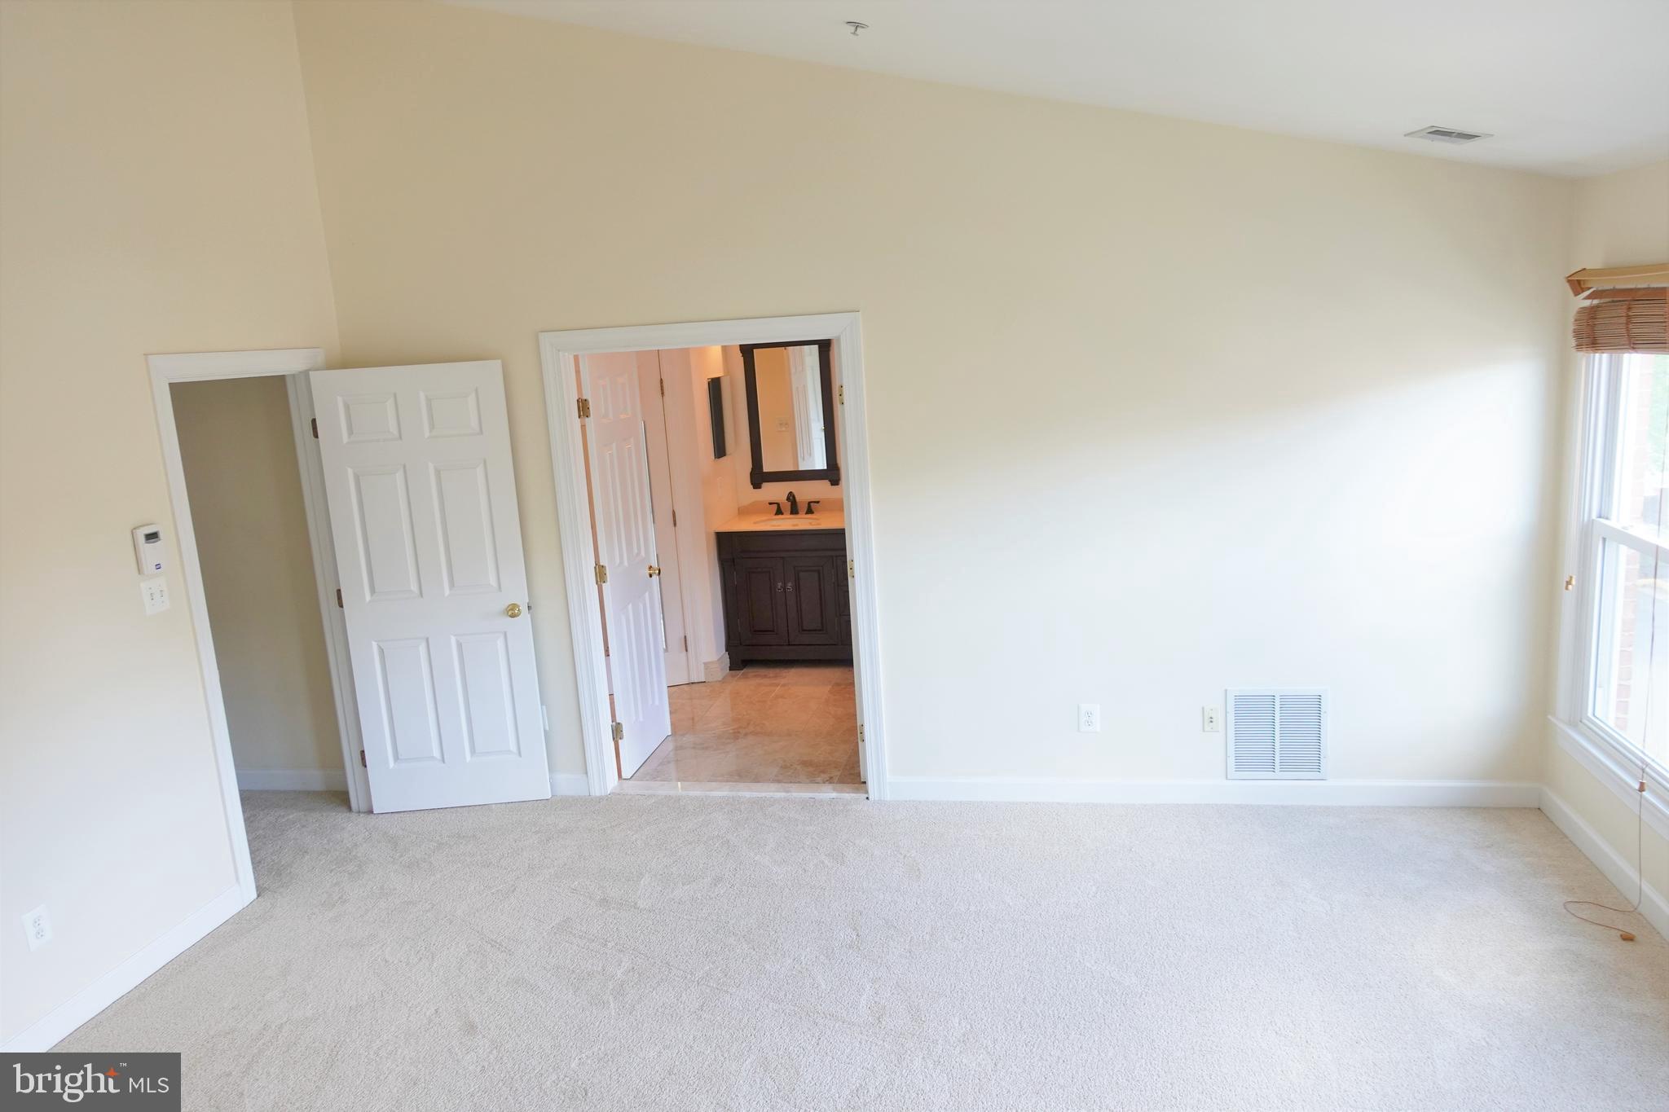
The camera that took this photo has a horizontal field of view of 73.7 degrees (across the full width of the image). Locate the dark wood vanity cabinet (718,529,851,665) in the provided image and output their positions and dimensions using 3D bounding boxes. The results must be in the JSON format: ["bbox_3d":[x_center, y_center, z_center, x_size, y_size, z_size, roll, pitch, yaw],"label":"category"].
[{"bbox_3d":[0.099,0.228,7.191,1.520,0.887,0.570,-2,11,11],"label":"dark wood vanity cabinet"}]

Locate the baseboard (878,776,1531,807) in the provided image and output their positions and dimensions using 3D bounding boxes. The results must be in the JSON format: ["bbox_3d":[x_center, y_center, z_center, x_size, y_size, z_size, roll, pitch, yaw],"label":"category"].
[{"bbox_3d":[1.549,1.011,4.745,2.658,0.104,0.016,-2,11,11],"label":"baseboard"}]

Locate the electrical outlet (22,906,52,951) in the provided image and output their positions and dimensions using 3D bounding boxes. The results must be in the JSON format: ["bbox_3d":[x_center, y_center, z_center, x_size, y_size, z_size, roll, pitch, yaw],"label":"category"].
[{"bbox_3d":[-2.496,1.168,3.488,0.008,0.119,0.074,-2,11,11],"label":"electrical outlet"}]

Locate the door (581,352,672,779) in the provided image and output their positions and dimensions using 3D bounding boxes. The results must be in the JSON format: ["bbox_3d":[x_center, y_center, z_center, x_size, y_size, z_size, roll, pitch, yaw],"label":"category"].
[{"bbox_3d":[-1.021,0.022,5.504,0.040,2.030,0.610,-2,11,11],"label":"door"}]

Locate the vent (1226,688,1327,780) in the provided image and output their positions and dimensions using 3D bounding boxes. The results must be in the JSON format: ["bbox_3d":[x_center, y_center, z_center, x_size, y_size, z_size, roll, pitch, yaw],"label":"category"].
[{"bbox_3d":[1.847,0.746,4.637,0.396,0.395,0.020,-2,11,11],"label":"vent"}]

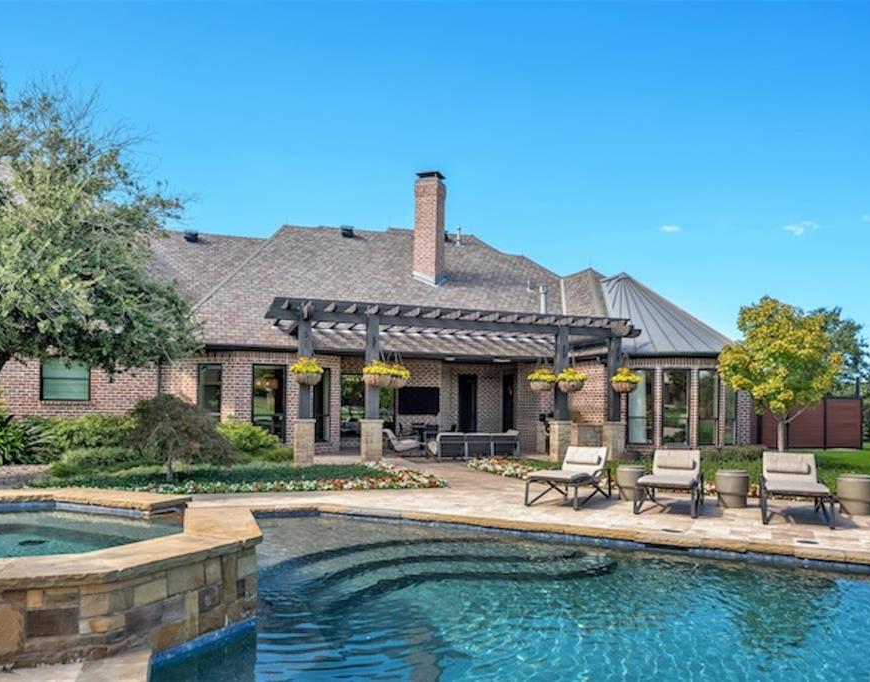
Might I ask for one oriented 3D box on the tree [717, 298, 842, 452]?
[{"bbox_3d":[9.417,0.968,18.600,3.300,4.400,3.200,0,-4,0],"label":"tree"}]

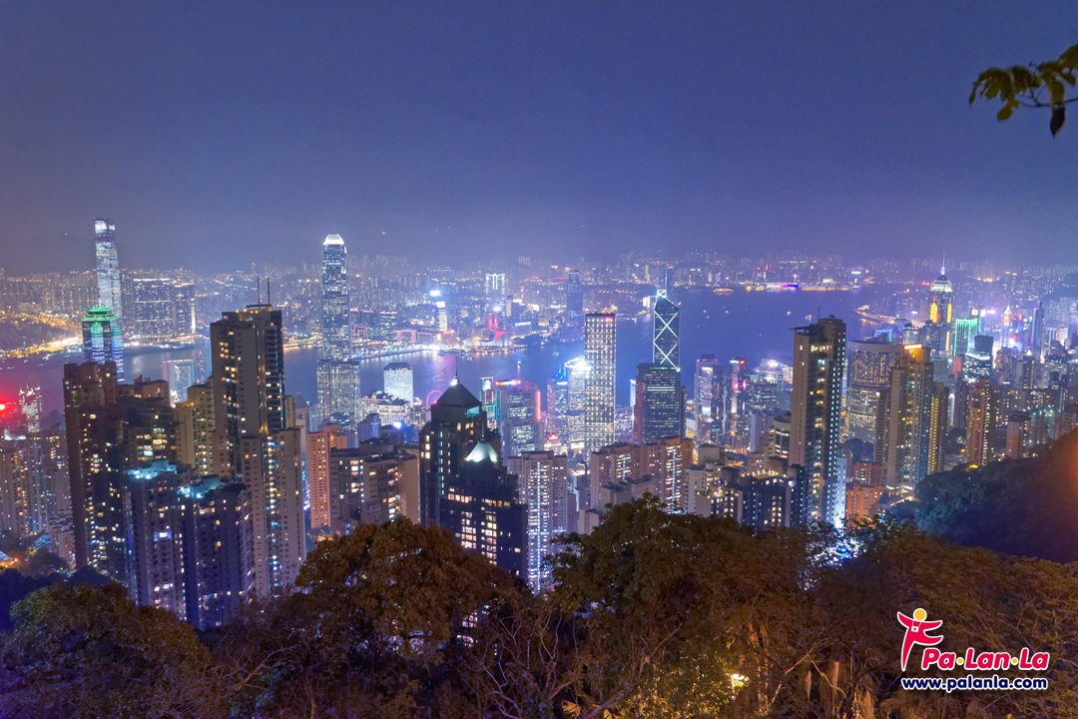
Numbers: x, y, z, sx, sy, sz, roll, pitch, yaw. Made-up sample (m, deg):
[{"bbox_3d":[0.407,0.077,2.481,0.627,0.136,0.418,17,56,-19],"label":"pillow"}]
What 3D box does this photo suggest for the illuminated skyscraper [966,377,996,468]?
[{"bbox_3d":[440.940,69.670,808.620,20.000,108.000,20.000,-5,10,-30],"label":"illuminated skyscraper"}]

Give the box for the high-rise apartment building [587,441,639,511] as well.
[{"bbox_3d":[63.170,111.660,690.000,31.000,74.000,31.000,-6,10,-34],"label":"high-rise apartment building"}]

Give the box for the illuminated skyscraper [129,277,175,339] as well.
[{"bbox_3d":[-1521.620,-192.730,3185.760,150.000,252.000,32.000,-5,10,-30],"label":"illuminated skyscraper"}]

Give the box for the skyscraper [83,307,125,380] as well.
[{"bbox_3d":[-698.970,59.060,1315.020,53.000,294.000,53.000,-2,8,-10],"label":"skyscraper"}]

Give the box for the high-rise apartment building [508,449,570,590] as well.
[{"bbox_3d":[-0.010,136.990,681.030,48.000,121.000,30.000,0,8,0],"label":"high-rise apartment building"}]

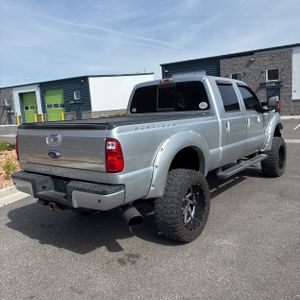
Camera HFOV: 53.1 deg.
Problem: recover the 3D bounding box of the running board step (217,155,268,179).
[{"bbox_3d":[1.768,0.271,5.562,0.170,0.090,2.100,2,9,38],"label":"running board step"}]

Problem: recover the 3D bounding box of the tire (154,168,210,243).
[{"bbox_3d":[0.440,0.708,3.858,0.335,0.925,0.925,2,9,38],"label":"tire"}]

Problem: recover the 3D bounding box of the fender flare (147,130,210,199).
[{"bbox_3d":[0.422,0.127,3.617,0.150,0.680,1.420,2,9,38],"label":"fender flare"}]

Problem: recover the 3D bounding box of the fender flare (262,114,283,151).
[{"bbox_3d":[2.801,-0.442,6.667,0.150,0.760,1.370,2,9,38],"label":"fender flare"}]

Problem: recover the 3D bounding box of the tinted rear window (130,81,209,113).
[{"bbox_3d":[0.297,-0.874,5.091,1.550,0.450,0.070,2,-3,38],"label":"tinted rear window"}]

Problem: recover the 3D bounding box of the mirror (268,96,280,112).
[{"bbox_3d":[2.327,-0.846,5.634,0.250,0.320,0.160,2,9,38],"label":"mirror"}]

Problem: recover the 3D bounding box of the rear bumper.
[{"bbox_3d":[-1.067,0.459,3.438,1.980,0.300,0.250,2,9,38],"label":"rear bumper"}]

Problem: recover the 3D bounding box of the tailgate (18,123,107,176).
[{"bbox_3d":[-1.035,-0.035,3.454,1.580,0.500,0.090,2,9,38],"label":"tailgate"}]

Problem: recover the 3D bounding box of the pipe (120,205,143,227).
[{"bbox_3d":[-0.188,0.687,3.292,0.150,0.150,0.250,-6,26,-22],"label":"pipe"}]

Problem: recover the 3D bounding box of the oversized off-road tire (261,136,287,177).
[{"bbox_3d":[2.878,0.167,6.940,0.335,0.925,0.925,2,9,38],"label":"oversized off-road tire"}]

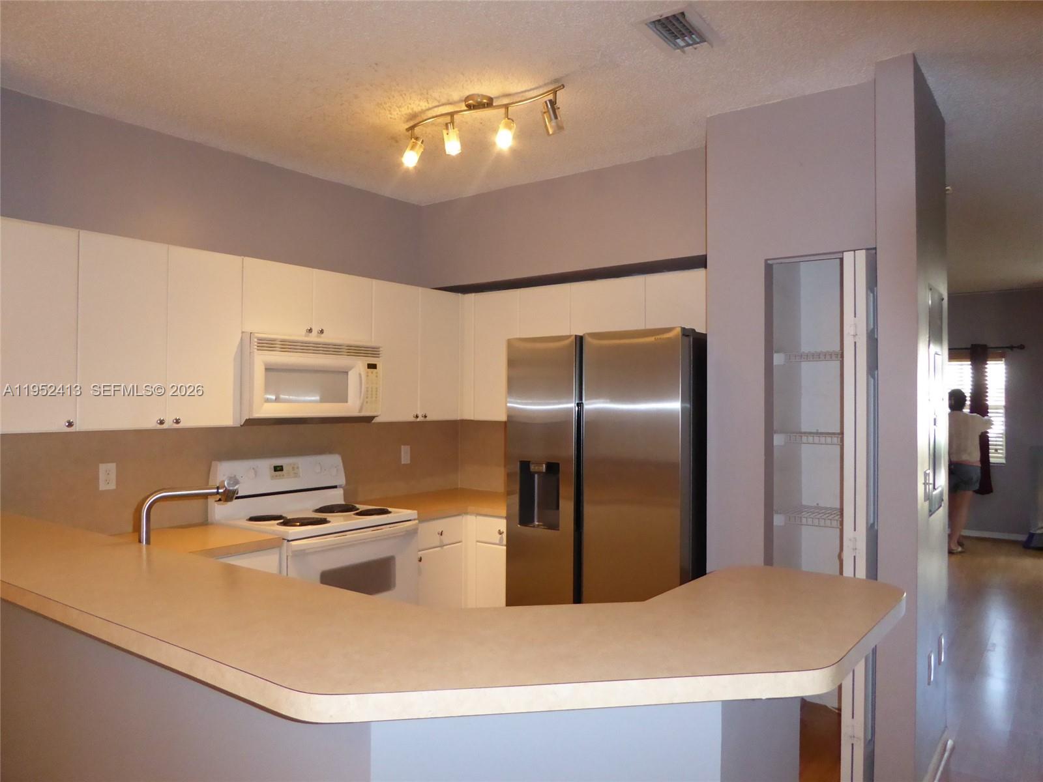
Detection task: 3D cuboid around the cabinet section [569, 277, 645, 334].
[{"bbox_3d":[0.543,-0.416,4.092,0.450,0.334,0.318,0,-1,37],"label":"cabinet section"}]

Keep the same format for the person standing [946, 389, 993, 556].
[{"bbox_3d":[4.483,0.788,7.654,0.450,1.630,0.520,1,-1,-40],"label":"person standing"}]

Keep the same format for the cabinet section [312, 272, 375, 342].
[{"bbox_3d":[-1.030,-0.421,3.936,0.318,0.339,0.385,0,-1,37],"label":"cabinet section"}]

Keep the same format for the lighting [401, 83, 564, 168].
[{"bbox_3d":[-0.173,-1.058,2.993,0.810,0.220,0.170,0,-1,38],"label":"lighting"}]

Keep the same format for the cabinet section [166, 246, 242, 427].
[{"bbox_3d":[-1.482,-0.221,3.337,0.318,0.755,0.341,0,-1,37],"label":"cabinet section"}]

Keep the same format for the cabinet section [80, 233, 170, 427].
[{"bbox_3d":[-1.688,-0.225,3.064,0.318,0.755,0.343,0,-1,37],"label":"cabinet section"}]

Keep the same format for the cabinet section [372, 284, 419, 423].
[{"bbox_3d":[-0.810,-0.209,4.225,0.318,0.755,0.347,0,-1,37],"label":"cabinet section"}]

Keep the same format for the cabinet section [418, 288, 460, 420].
[{"bbox_3d":[-0.607,-0.206,4.495,0.318,0.755,0.330,0,-1,37],"label":"cabinet section"}]

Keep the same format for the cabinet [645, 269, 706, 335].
[{"bbox_3d":[0.898,-0.416,3.767,0.450,0.334,0.338,0,-1,38],"label":"cabinet"}]

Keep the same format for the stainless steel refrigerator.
[{"bbox_3d":[0.544,0.645,3.673,0.910,1.787,0.836,0,-1,38],"label":"stainless steel refrigerator"}]

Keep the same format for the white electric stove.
[{"bbox_3d":[-0.997,0.934,3.649,0.695,1.190,0.757,0,-1,38],"label":"white electric stove"}]

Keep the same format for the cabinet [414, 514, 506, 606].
[{"bbox_3d":[-0.294,1.104,4.232,1.100,0.872,1.030,0,-1,38],"label":"cabinet"}]

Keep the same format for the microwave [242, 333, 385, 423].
[{"bbox_3d":[-1.115,-0.049,3.754,0.395,0.422,0.760,0,-1,38],"label":"microwave"}]

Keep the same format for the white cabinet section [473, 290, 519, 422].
[{"bbox_3d":[-0.054,-0.203,4.540,0.341,0.755,0.318,0,-1,37],"label":"white cabinet section"}]

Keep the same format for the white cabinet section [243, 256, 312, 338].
[{"bbox_3d":[-1.262,-0.425,3.628,0.318,0.339,0.385,0,-1,37],"label":"white cabinet section"}]

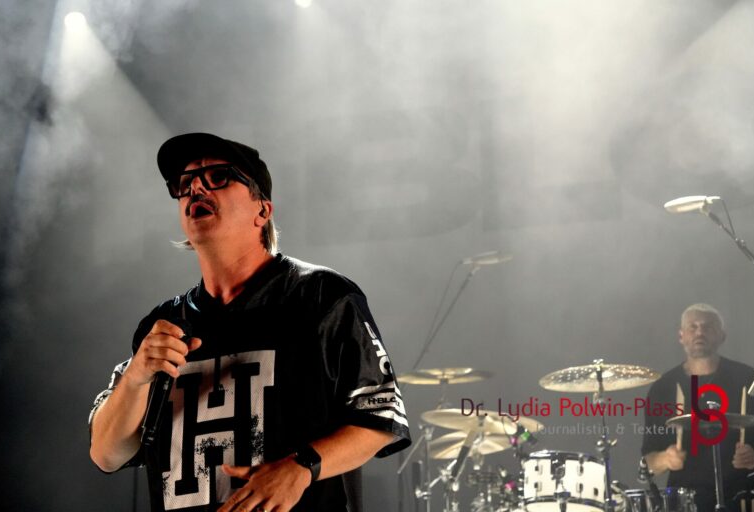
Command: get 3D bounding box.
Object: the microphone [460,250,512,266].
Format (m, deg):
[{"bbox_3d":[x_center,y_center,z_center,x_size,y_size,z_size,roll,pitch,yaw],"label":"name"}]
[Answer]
[{"bbox_3d":[0.472,0.011,7.200,0.220,0.052,0.052,-8,-11,7],"label":"microphone"}]

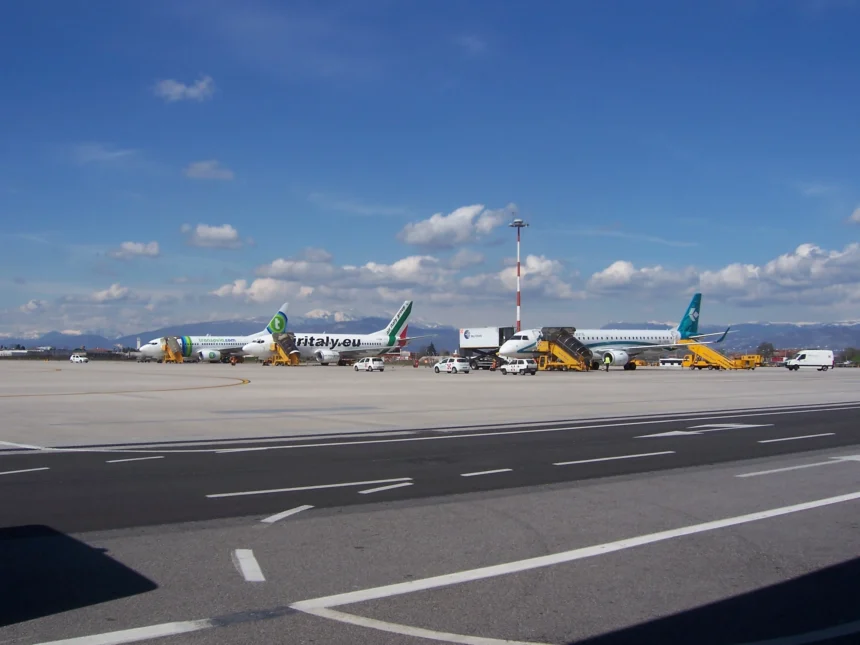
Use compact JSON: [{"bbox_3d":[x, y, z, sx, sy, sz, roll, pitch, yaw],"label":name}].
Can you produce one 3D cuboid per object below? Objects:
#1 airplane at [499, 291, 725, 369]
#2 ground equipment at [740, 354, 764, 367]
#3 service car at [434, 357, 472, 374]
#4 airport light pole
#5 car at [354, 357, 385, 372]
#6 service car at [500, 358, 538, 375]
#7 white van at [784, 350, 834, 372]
[{"bbox_3d":[23.207,0.751,113.764,38.650,10.550,28.720,2,-3,-38],"label":"airplane"},{"bbox_3d":[56.302,6.698,156.000,2.000,2.150,3.700,2,-3,-39],"label":"ground equipment"},{"bbox_3d":[2.060,4.124,85.700,1.690,1.490,4.030,2,-3,-38],"label":"service car"},{"bbox_3d":[15.687,-5.334,158.000,3.300,25.900,3.300,0,-2,0],"label":"airport light pole"},{"bbox_3d":[-6.310,4.374,93.600,1.660,1.480,3.860,2,-3,-38],"label":"car"},{"bbox_3d":[7.965,4.031,81.600,1.560,1.440,3.650,2,-3,-39],"label":"service car"},{"bbox_3d":[46.886,4.710,110.500,5.900,2.660,2.000,0,-2,1],"label":"white van"}]

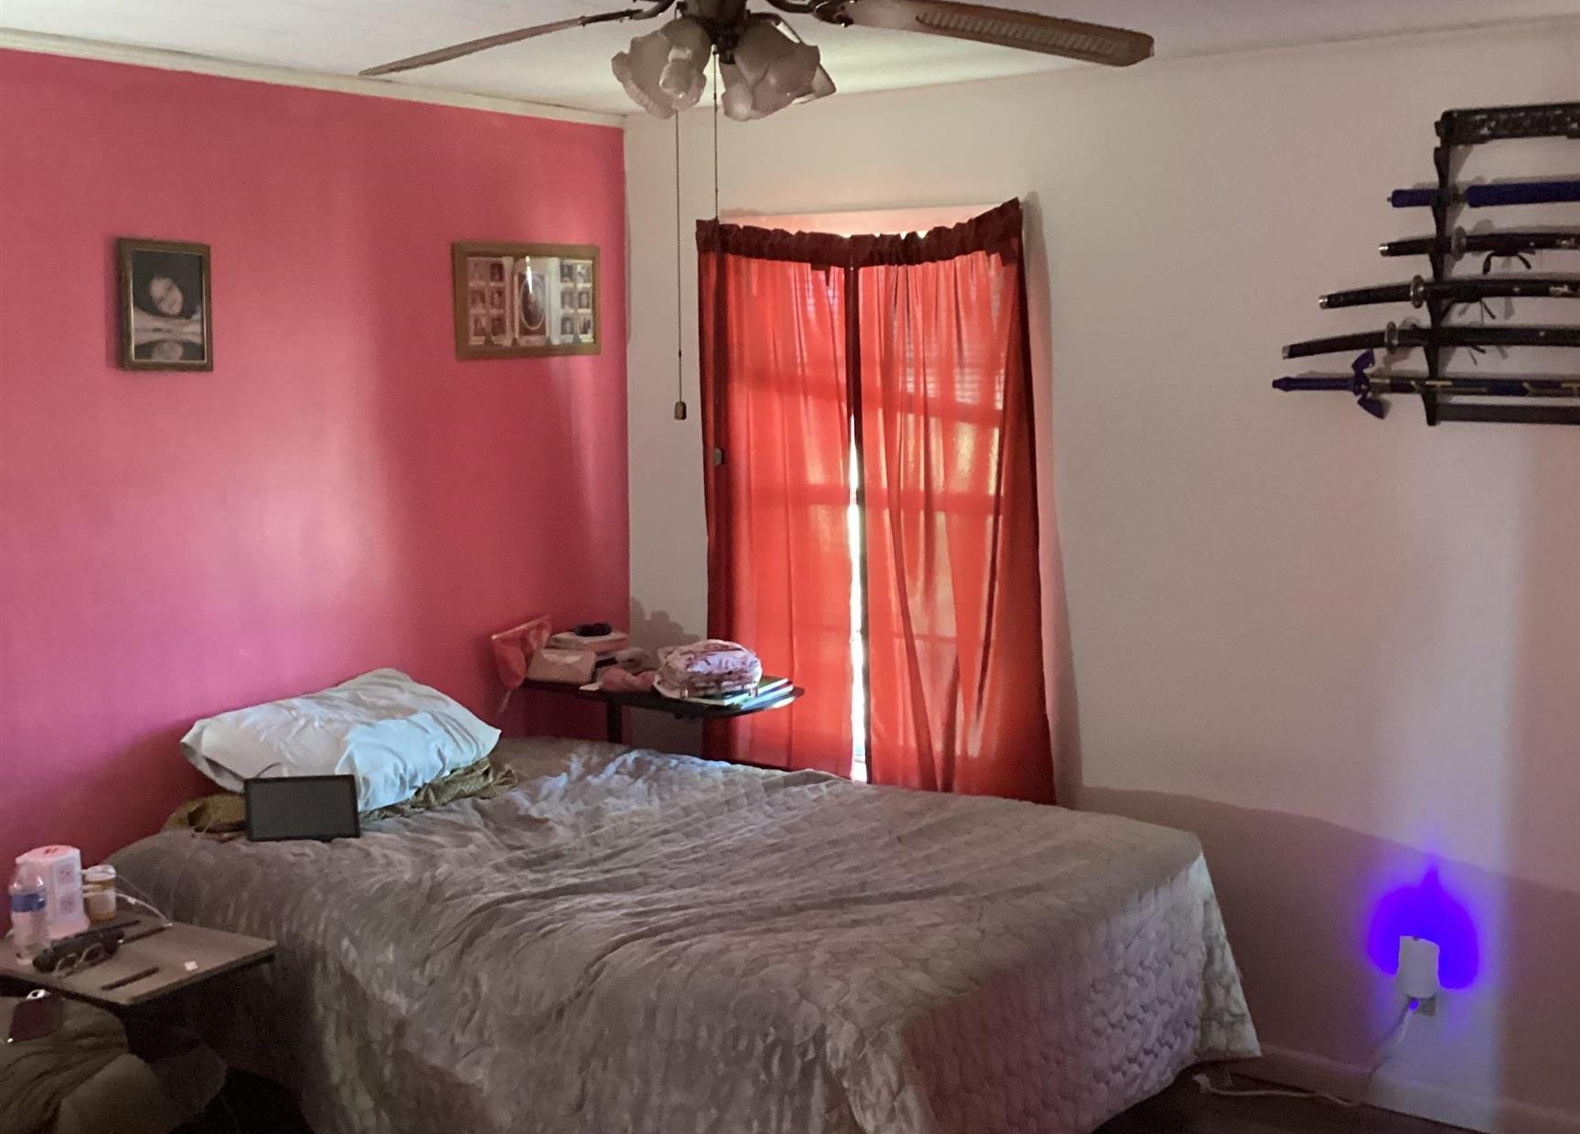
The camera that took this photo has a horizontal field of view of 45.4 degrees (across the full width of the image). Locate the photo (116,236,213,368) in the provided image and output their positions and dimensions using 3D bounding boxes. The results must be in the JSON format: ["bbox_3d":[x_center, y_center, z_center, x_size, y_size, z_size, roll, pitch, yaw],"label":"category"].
[{"bbox_3d":[-1.422,-0.592,4.297,0.019,0.288,0.231,5,9,36],"label":"photo"}]

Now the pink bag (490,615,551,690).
[{"bbox_3d":[-0.750,0.240,5.244,0.085,0.195,0.220,3,8,25],"label":"pink bag"}]

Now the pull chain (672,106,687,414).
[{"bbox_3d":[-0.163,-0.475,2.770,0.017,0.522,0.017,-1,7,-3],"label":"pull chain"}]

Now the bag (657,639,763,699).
[{"bbox_3d":[-0.210,0.263,5.056,0.240,0.130,0.180,-2,7,-14],"label":"bag"}]

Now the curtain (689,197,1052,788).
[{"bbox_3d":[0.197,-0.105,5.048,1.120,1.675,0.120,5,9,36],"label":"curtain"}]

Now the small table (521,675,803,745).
[{"bbox_3d":[-0.359,0.752,5.362,0.710,0.810,0.380,5,9,36],"label":"small table"}]

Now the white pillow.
[{"bbox_3d":[-1.044,0.413,4.539,0.450,0.170,0.670,23,17,24],"label":"white pillow"}]

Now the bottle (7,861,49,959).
[{"bbox_3d":[-1.533,0.691,3.800,0.066,0.200,0.066,5,9,36],"label":"bottle"}]

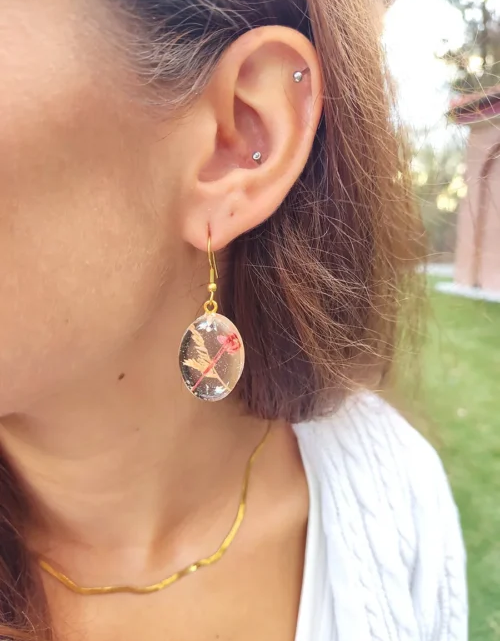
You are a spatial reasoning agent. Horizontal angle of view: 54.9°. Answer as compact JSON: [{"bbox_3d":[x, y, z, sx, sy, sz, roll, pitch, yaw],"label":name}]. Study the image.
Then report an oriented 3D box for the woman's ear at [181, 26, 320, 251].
[{"bbox_3d":[0.002,-0.049,0.133,0.034,0.061,0.021,19,14,8],"label":"woman's ear"}]

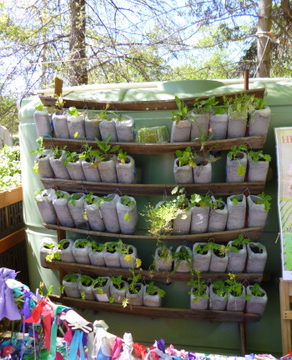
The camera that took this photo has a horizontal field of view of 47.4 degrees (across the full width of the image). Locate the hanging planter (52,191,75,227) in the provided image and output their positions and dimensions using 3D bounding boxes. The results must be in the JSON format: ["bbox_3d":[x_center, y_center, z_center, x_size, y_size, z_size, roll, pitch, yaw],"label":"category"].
[{"bbox_3d":[-0.487,0.181,1.973,0.092,0.200,0.100,1,8,9],"label":"hanging planter"}]

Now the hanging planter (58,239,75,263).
[{"bbox_3d":[-0.485,0.450,2.089,0.100,0.141,0.100,-2,6,10],"label":"hanging planter"}]

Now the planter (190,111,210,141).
[{"bbox_3d":[0.305,-0.288,1.881,0.100,0.173,0.100,1,7,10],"label":"planter"}]

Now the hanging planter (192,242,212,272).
[{"bbox_3d":[0.312,0.434,1.851,0.098,0.143,0.095,1,9,8],"label":"hanging planter"}]

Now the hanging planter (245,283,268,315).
[{"bbox_3d":[0.673,0.722,2.037,0.118,0.148,0.100,2,7,12],"label":"hanging planter"}]

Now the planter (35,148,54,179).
[{"bbox_3d":[-0.616,-0.099,2.026,0.095,0.175,0.095,-3,8,9],"label":"planter"}]

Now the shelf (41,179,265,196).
[{"bbox_3d":[0.006,0.037,1.806,1.222,0.075,0.060,0,4,11],"label":"shelf"}]

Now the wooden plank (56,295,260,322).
[{"bbox_3d":[0.036,0.745,1.942,1.170,0.080,0.090,0,8,7],"label":"wooden plank"}]

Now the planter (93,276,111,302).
[{"bbox_3d":[-0.250,0.620,1.875,0.082,0.136,0.082,0,4,11],"label":"planter"}]

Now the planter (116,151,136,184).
[{"bbox_3d":[-0.114,-0.061,1.977,0.100,0.197,0.100,-1,6,10],"label":"planter"}]

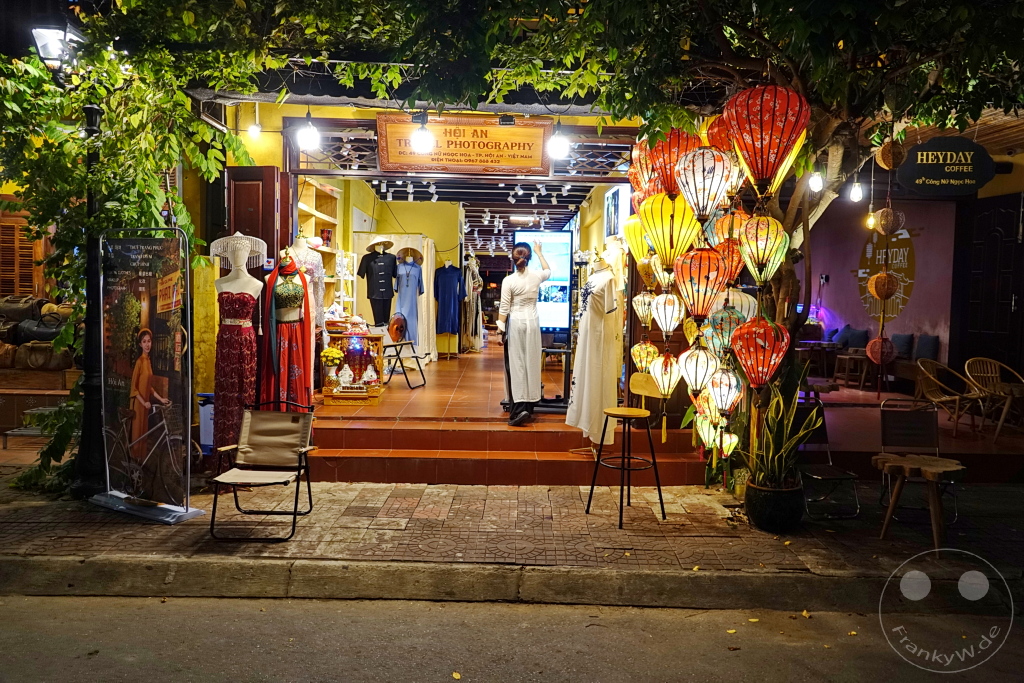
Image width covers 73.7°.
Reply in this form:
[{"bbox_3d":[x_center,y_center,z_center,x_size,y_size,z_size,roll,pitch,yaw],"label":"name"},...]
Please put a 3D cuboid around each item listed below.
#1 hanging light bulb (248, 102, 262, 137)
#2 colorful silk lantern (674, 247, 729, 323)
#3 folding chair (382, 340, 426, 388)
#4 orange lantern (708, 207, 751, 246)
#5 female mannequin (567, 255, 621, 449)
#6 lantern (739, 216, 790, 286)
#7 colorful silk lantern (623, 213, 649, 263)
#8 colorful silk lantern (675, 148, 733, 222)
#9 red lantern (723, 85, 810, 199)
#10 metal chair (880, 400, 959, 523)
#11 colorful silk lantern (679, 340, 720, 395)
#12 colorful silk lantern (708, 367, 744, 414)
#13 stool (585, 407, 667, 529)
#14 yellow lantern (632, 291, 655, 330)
[{"bbox_3d":[-2.104,-1.813,5.600,0.110,0.260,0.110,1,4,0],"label":"hanging light bulb"},{"bbox_3d":[1.203,-0.356,4.335,0.343,0.483,0.343,1,4,-1],"label":"colorful silk lantern"},{"bbox_3d":[-1.312,0.148,7.890,0.600,0.745,0.540,2,4,13],"label":"folding chair"},{"bbox_3d":[1.624,-0.829,5.050,0.281,0.340,0.281,1,4,0],"label":"orange lantern"},{"bbox_3d":[0.683,0.109,5.720,0.400,1.490,0.430,-1,4,-30],"label":"female mannequin"},{"bbox_3d":[1.609,-0.575,4.360,0.326,0.447,0.326,1,4,-1],"label":"lantern"},{"bbox_3d":[0.954,-0.769,5.150,0.272,0.407,0.272,1,4,0],"label":"colorful silk lantern"},{"bbox_3d":[1.208,-0.982,4.295,0.359,0.466,0.359,1,4,-1],"label":"colorful silk lantern"},{"bbox_3d":[1.659,-1.317,4.450,0.560,0.690,0.560,1,4,-1],"label":"red lantern"},{"bbox_3d":[2.912,0.857,4.931,0.440,0.780,0.530,2,4,13],"label":"metal chair"},{"bbox_3d":[1.305,0.188,4.750,0.292,0.369,0.292,1,4,0],"label":"colorful silk lantern"},{"bbox_3d":[1.458,0.334,4.650,0.245,0.325,0.245,1,4,-1],"label":"colorful silk lantern"},{"bbox_3d":[0.802,0.860,4.762,0.405,0.750,0.405,-2,5,-32],"label":"stool"},{"bbox_3d":[0.968,-0.235,5.018,0.180,0.279,0.180,1,4,-1],"label":"yellow lantern"}]

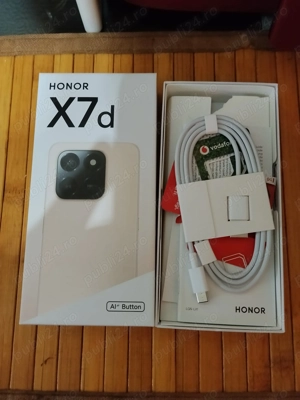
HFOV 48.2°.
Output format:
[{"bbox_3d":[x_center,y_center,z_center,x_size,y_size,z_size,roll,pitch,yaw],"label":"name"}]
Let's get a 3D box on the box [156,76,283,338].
[{"bbox_3d":[0.051,0.001,0.256,0.087,0.029,0.180,2,80,2],"label":"box"}]

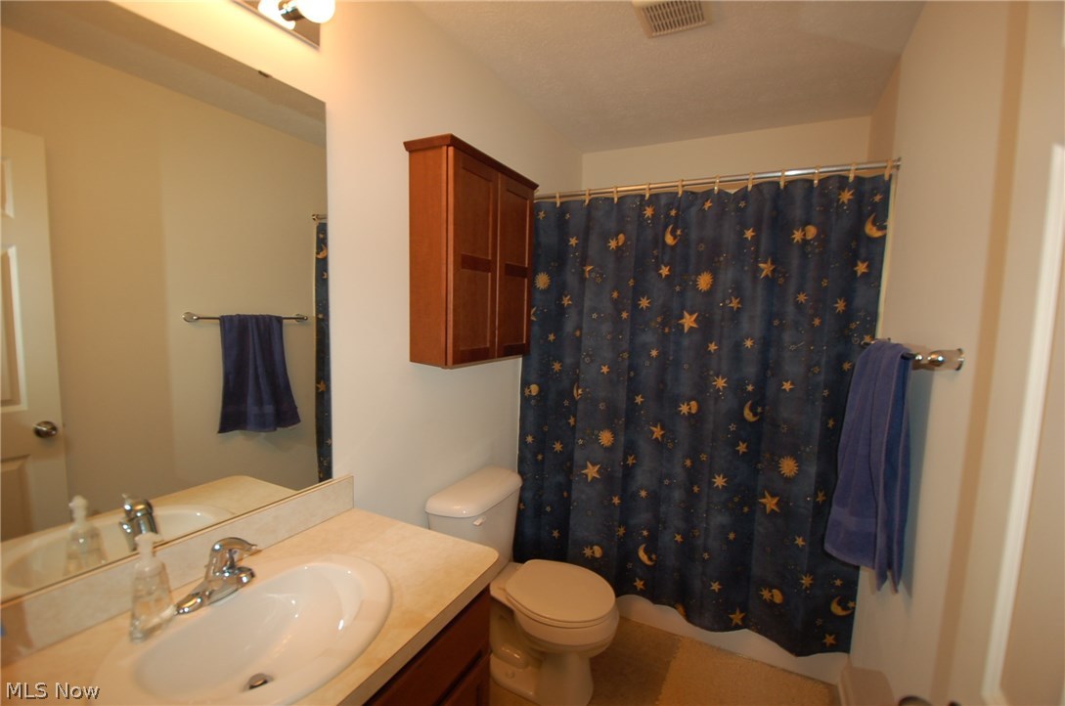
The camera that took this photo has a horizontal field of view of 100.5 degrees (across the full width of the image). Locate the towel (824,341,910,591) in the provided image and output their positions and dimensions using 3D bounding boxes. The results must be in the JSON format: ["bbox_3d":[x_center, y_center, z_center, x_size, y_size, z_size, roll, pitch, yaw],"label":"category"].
[{"bbox_3d":[0.917,0.278,1.220,0.110,0.650,0.390,4,6,27],"label":"towel"}]

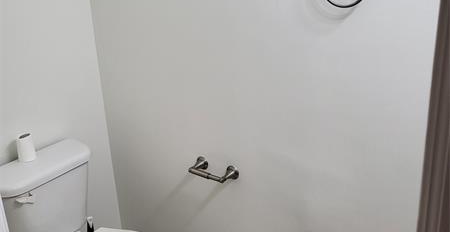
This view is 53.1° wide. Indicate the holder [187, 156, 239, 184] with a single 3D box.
[{"bbox_3d":[-0.053,0.232,1.846,0.213,0.063,0.087,9,21,34],"label":"holder"}]

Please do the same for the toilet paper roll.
[{"bbox_3d":[-0.810,0.129,1.833,0.064,0.102,0.064,-3,18,1],"label":"toilet paper roll"}]

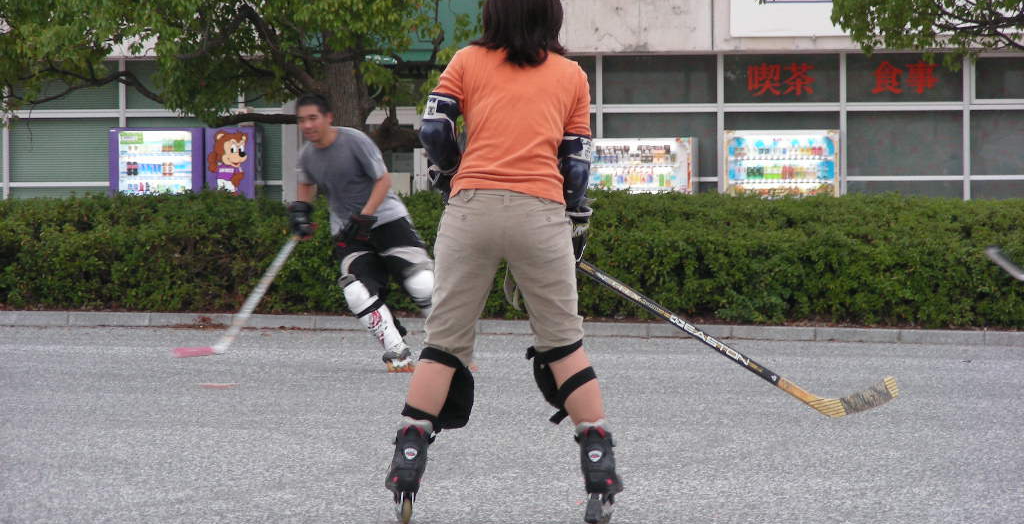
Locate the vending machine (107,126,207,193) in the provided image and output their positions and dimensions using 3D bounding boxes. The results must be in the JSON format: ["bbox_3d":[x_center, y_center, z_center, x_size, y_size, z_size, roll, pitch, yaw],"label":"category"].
[{"bbox_3d":[-4.218,-0.706,82.369,1.160,1.830,0.730,0,1,9],"label":"vending machine"}]

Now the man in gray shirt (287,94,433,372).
[{"bbox_3d":[-0.731,-0.151,35.400,0.660,1.445,0.760,0,1,35],"label":"man in gray shirt"}]

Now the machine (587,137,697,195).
[{"bbox_3d":[1.524,-0.557,80.869,1.350,1.830,0.730,0,1,9],"label":"machine"}]

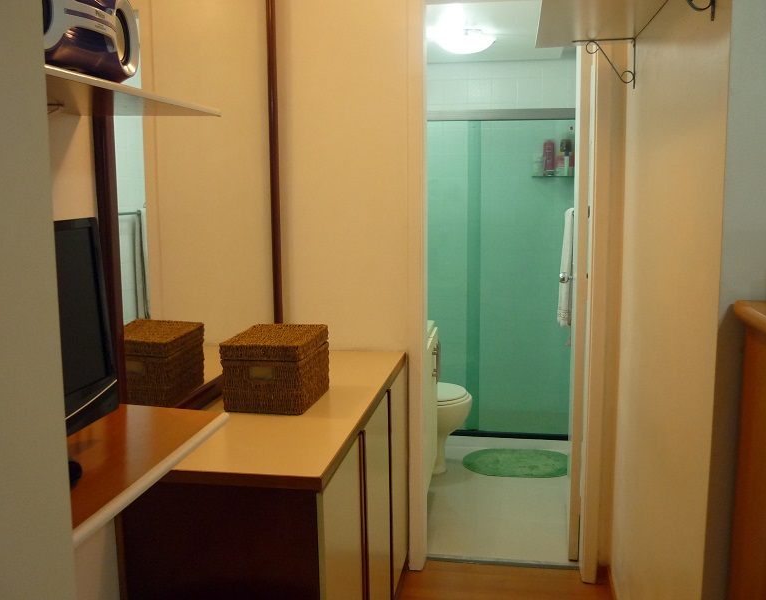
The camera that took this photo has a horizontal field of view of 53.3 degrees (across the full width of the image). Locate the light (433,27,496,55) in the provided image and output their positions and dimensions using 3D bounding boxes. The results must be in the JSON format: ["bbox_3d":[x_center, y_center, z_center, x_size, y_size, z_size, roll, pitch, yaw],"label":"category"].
[{"bbox_3d":[0.415,-1.313,3.902,0.340,0.110,0.340,1,8,10],"label":"light"}]

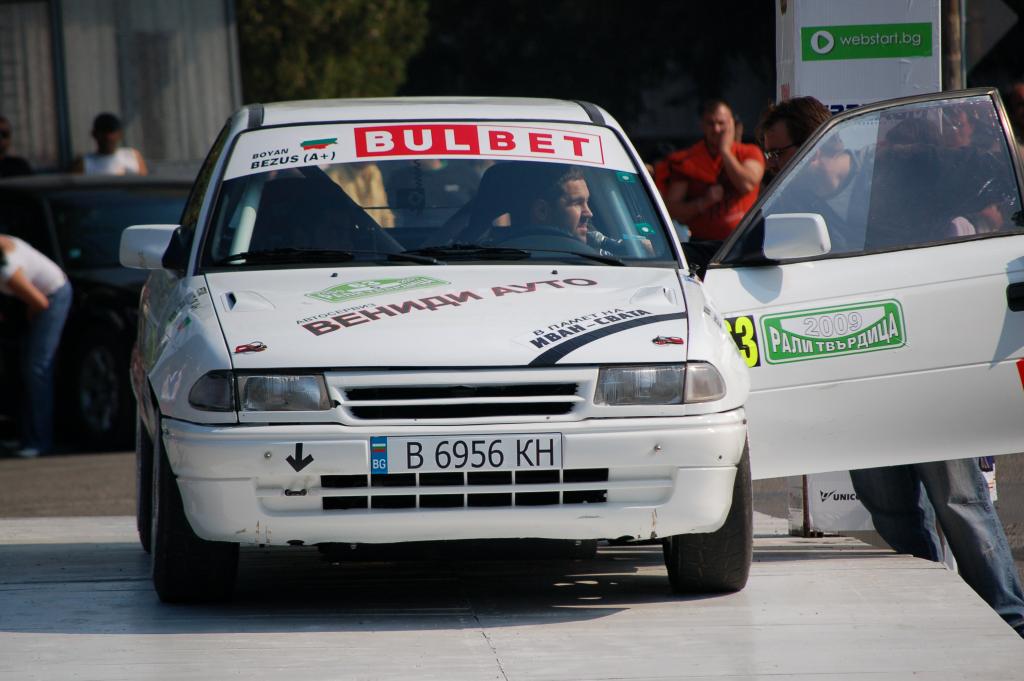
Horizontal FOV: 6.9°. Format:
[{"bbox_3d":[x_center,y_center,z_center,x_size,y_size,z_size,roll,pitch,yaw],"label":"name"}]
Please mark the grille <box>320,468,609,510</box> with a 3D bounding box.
[{"bbox_3d":[-0.128,0.405,23.158,0.780,0.100,0.050,-1,2,-3],"label":"grille"}]

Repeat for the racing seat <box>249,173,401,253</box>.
[{"bbox_3d":[-0.569,-0.027,25.208,0.540,0.950,0.600,-1,2,-3],"label":"racing seat"}]

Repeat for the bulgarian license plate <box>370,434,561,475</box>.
[{"bbox_3d":[-0.123,0.309,23.120,0.520,0.110,0.012,-1,2,-3],"label":"bulgarian license plate"}]

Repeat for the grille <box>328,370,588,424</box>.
[{"bbox_3d":[-0.143,0.153,23.244,0.715,0.140,0.080,-1,2,-3],"label":"grille"}]

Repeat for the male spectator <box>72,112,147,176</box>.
[{"bbox_3d":[-2.262,-0.413,48.028,0.500,1.730,0.320,-2,2,-24],"label":"male spectator"}]

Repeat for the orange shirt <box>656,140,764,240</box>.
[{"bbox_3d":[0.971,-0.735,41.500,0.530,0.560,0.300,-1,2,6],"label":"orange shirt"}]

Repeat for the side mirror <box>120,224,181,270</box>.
[{"bbox_3d":[-1.037,-0.268,24.530,0.180,0.130,0.110,-1,2,-3],"label":"side mirror"}]

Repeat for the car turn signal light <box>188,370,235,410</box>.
[{"bbox_3d":[-0.818,0.136,23.200,0.125,0.110,0.110,-1,1,2],"label":"car turn signal light"}]

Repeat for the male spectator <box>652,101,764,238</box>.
[{"bbox_3d":[0.992,-0.289,41.529,0.560,1.770,0.360,-1,2,6],"label":"male spectator"}]

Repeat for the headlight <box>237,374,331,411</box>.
[{"bbox_3d":[-0.624,0.142,23.285,0.255,0.105,0.140,-1,2,-3],"label":"headlight"}]

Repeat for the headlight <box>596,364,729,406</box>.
[{"bbox_3d":[0.404,0.121,23.376,0.355,0.110,0.200,-1,2,-3],"label":"headlight"}]

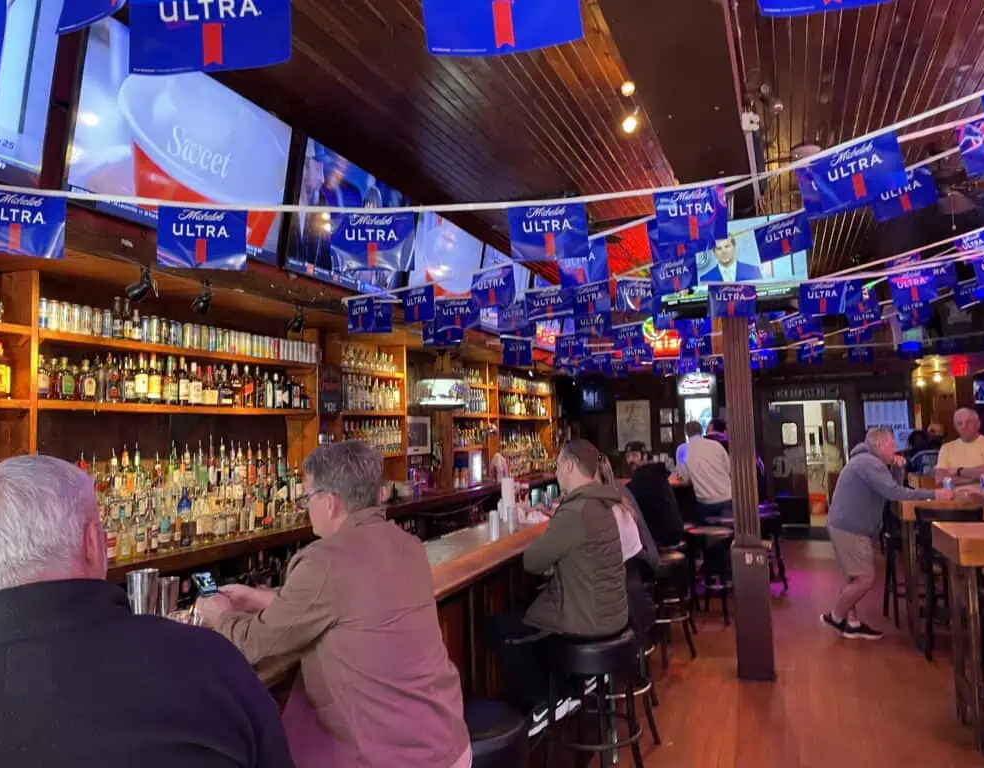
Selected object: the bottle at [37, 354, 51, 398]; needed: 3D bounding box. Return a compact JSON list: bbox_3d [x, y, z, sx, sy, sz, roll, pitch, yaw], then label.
[{"bbox_3d":[-2.341,-0.037,4.037,0.070,0.232,0.098,-3,-4,20],"label":"bottle"}]

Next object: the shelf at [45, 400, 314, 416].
[{"bbox_3d":[-1.949,0.167,4.969,0.280,0.042,2.347,-4,-4,21],"label":"shelf"}]

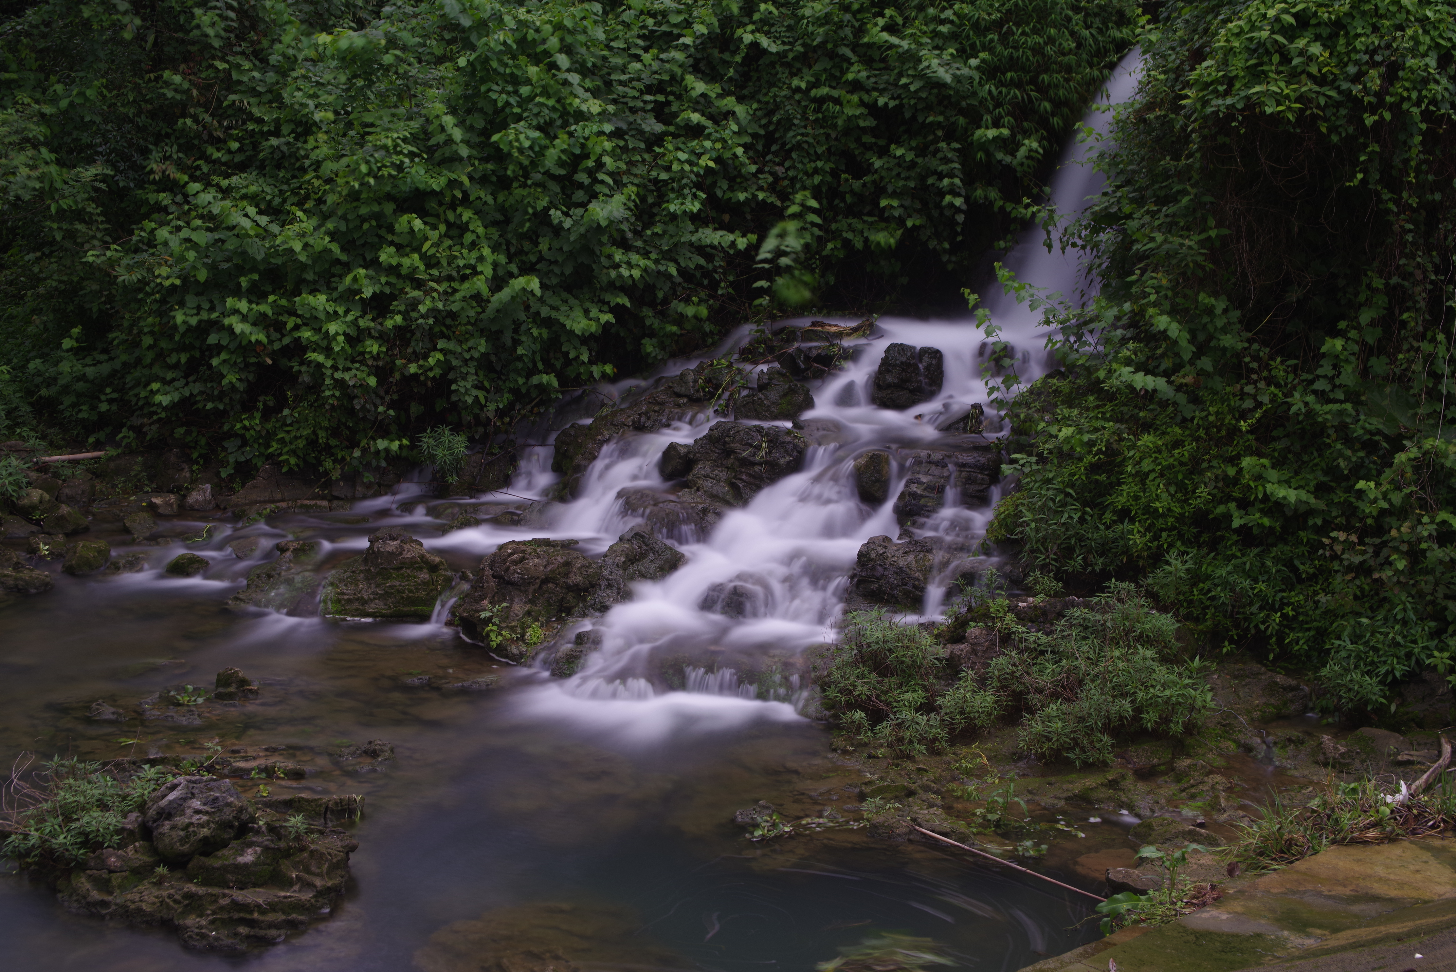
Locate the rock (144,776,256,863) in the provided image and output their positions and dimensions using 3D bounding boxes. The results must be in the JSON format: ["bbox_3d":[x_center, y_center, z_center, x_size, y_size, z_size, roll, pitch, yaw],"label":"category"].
[{"bbox_3d":[-1.789,1.114,9.280,0.369,0.250,0.332,-2,8,-11],"label":"rock"}]

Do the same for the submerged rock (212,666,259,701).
[{"bbox_3d":[-2.159,0.863,12.071,0.199,0.130,0.159,-1,8,-10],"label":"submerged rock"}]

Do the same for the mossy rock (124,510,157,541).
[{"bbox_3d":[-3.402,0.227,15.900,0.185,0.165,0.167,-2,8,-12],"label":"mossy rock"}]

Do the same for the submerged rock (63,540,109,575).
[{"bbox_3d":[-3.534,0.387,15.135,0.261,0.180,0.222,-2,8,-13],"label":"submerged rock"}]

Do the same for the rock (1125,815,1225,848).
[{"bbox_3d":[1.538,1.180,9.439,0.326,0.075,0.244,1,8,9],"label":"rock"}]

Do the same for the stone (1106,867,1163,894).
[{"bbox_3d":[1.327,1.280,8.966,0.180,0.070,0.135,1,8,9],"label":"stone"}]

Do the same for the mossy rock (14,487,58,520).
[{"bbox_3d":[-4.078,0.098,16.204,0.254,0.175,0.216,-2,8,-14],"label":"mossy rock"}]

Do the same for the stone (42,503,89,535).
[{"bbox_3d":[-3.886,0.192,16.129,0.265,0.170,0.226,-2,8,-14],"label":"stone"}]

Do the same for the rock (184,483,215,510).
[{"bbox_3d":[-3.258,0.064,16.948,0.190,0.155,0.162,-2,8,-11],"label":"rock"}]

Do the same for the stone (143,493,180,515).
[{"bbox_3d":[-3.445,0.107,16.717,0.208,0.135,0.156,-2,8,-12],"label":"stone"}]

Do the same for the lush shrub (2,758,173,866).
[{"bbox_3d":[-2.171,1.088,9.304,0.561,0.295,0.477,-2,8,-13],"label":"lush shrub"}]

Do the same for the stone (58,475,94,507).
[{"bbox_3d":[-3.893,0.028,16.415,0.217,0.175,0.185,-2,8,-13],"label":"stone"}]

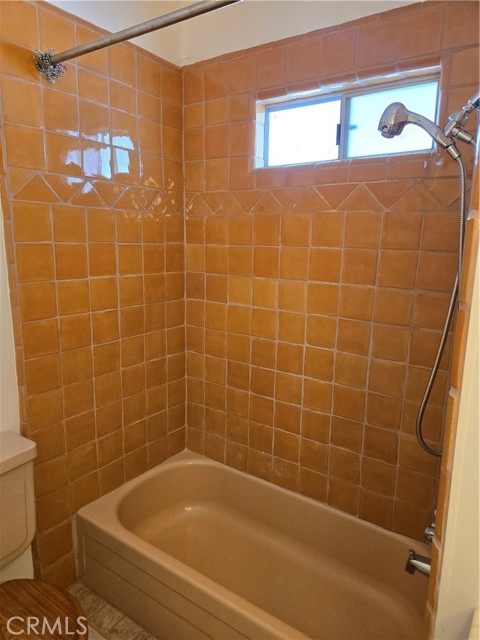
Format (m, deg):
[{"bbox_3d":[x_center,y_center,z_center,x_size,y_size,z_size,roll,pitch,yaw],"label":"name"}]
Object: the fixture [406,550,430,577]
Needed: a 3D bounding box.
[{"bbox_3d":[0.635,0.837,1.430,0.142,0.084,0.056,9,13,34],"label":"fixture"}]

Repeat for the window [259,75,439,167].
[{"bbox_3d":[0.445,-0.826,1.836,0.795,0.292,0.070,9,13,34],"label":"window"}]

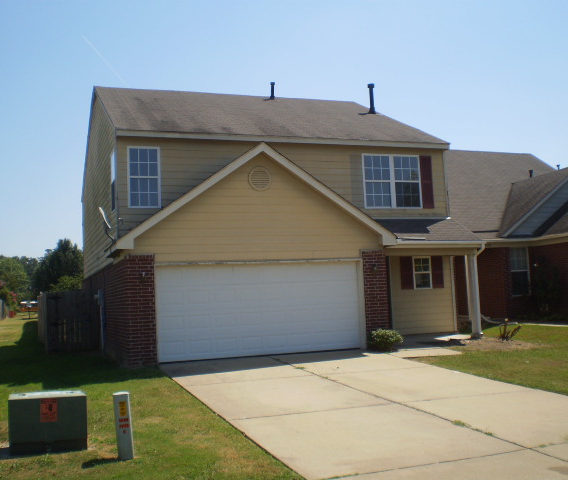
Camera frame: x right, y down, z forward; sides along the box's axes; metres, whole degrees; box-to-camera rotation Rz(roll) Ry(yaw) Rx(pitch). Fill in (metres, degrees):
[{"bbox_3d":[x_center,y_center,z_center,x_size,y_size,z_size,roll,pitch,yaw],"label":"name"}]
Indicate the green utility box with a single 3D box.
[{"bbox_3d":[-2.781,2.148,7.892,0.840,0.630,0.620,-1,-5,-14],"label":"green utility box"}]

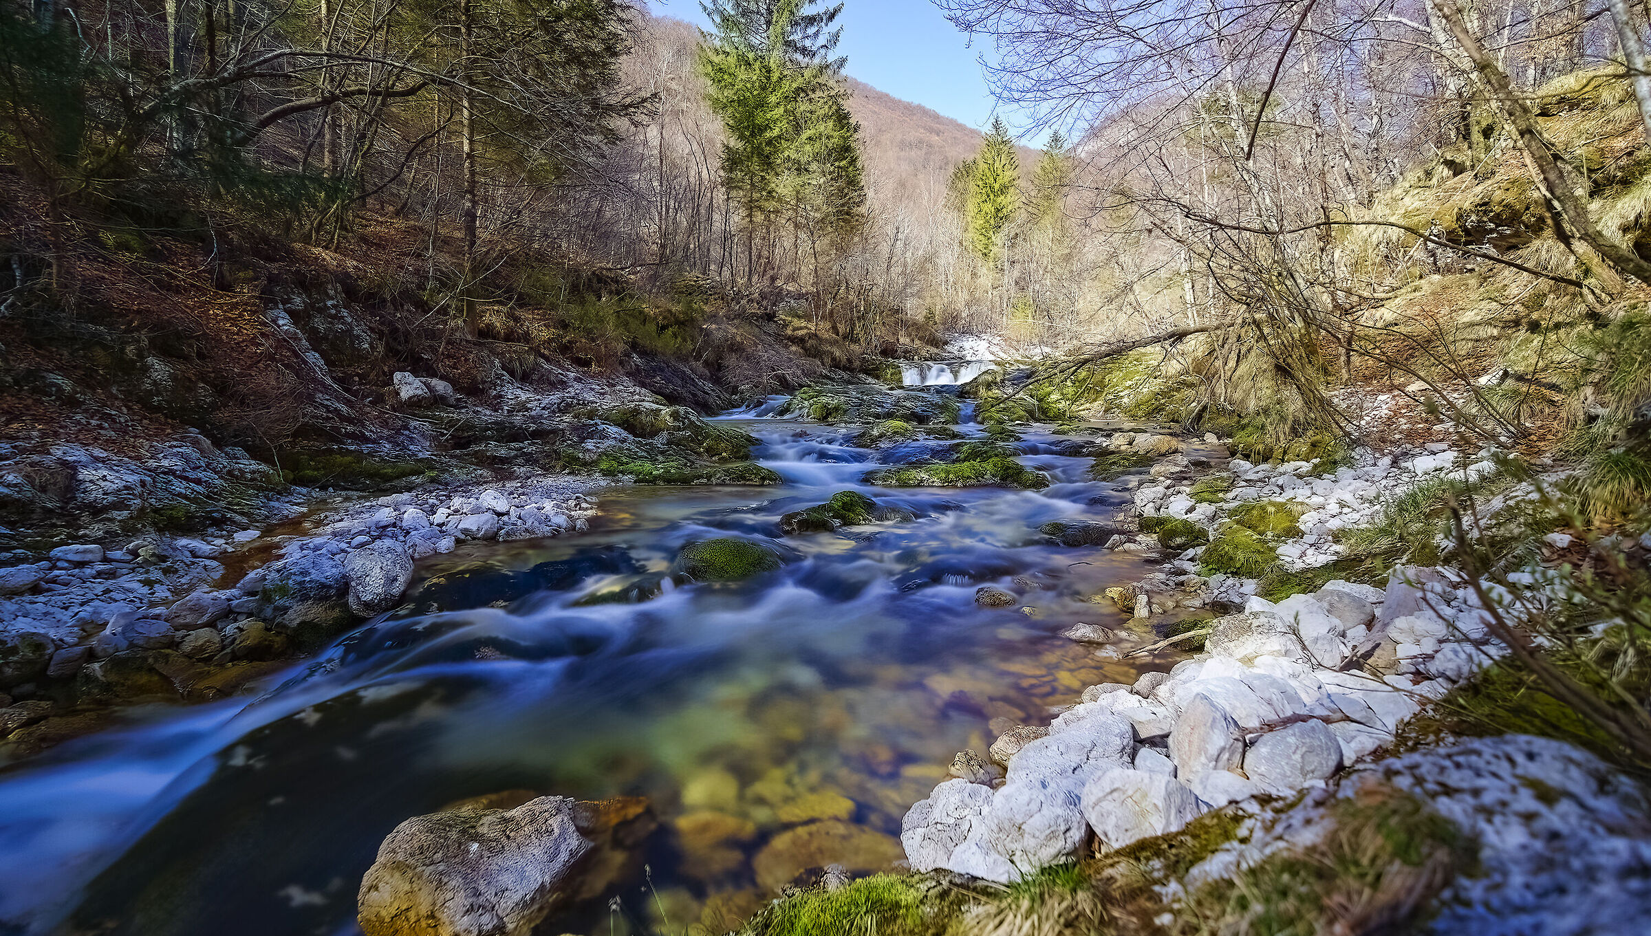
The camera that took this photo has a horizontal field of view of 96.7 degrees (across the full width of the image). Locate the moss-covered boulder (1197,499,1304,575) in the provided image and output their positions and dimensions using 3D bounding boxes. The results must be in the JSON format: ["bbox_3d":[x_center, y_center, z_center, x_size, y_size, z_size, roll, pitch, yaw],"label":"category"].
[{"bbox_3d":[2.637,0.427,4.550,0.566,0.438,0.679,3,6,30],"label":"moss-covered boulder"}]

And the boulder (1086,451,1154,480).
[{"bbox_3d":[3.470,-0.032,8.600,0.740,0.334,0.555,2,5,22],"label":"boulder"}]

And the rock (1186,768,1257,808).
[{"bbox_3d":[1.029,0.855,1.902,0.158,0.103,0.134,3,6,29],"label":"rock"}]

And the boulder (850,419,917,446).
[{"bbox_3d":[0.878,-0.523,11.000,0.960,0.400,0.720,0,5,5],"label":"boulder"}]

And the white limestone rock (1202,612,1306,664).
[{"bbox_3d":[1.872,0.735,3.200,0.381,0.169,0.305,3,6,31],"label":"white limestone rock"}]

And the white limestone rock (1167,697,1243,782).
[{"bbox_3d":[1.063,0.756,2.050,0.184,0.230,0.147,3,6,28],"label":"white limestone rock"}]

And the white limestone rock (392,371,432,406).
[{"bbox_3d":[-5.629,-1.088,10.000,0.487,0.470,0.390,-3,6,-29],"label":"white limestone rock"}]

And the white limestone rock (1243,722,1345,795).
[{"bbox_3d":[1.279,0.790,2.020,0.232,0.156,0.186,3,6,33],"label":"white limestone rock"}]

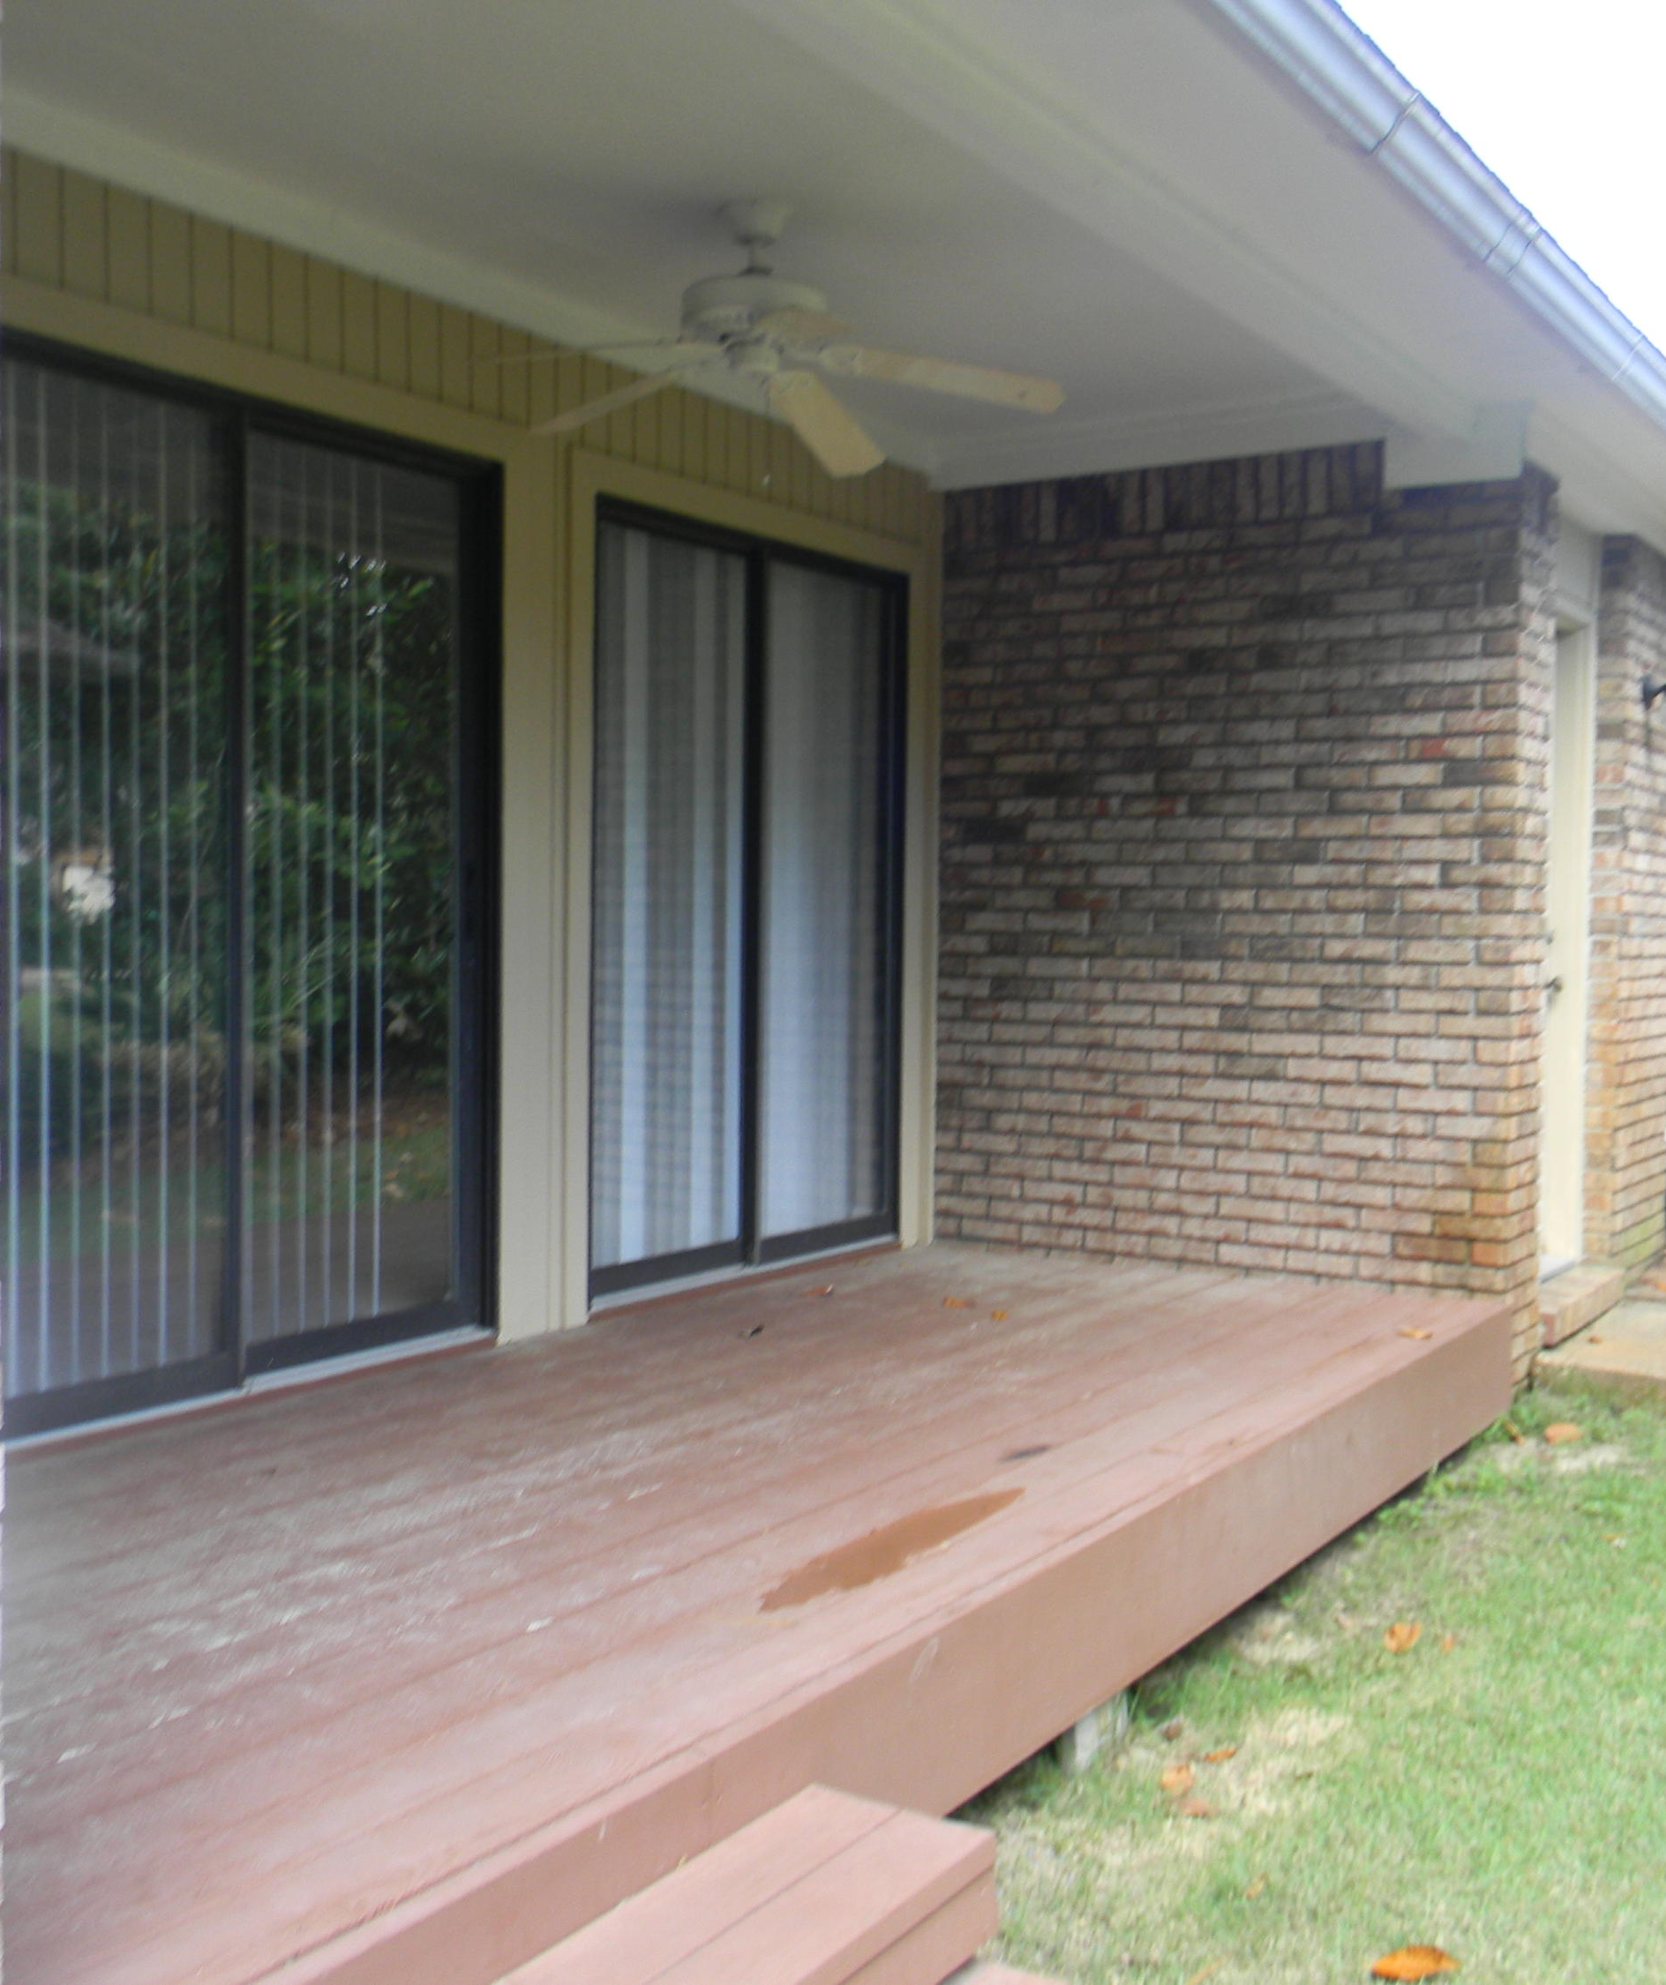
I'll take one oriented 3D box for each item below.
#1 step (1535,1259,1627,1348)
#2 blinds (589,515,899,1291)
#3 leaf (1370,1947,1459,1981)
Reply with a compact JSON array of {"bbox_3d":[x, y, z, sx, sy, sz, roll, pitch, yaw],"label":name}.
[{"bbox_3d":[2.223,0.948,6.514,0.177,0.103,0.970,2,2,32],"label":"step"},{"bbox_3d":[-0.197,-0.221,5.869,0.098,1.986,1.502,2,2,32],"label":"blinds"},{"bbox_3d":[0.789,1.318,2.906,0.122,0.025,0.065,1,2,11],"label":"leaf"}]

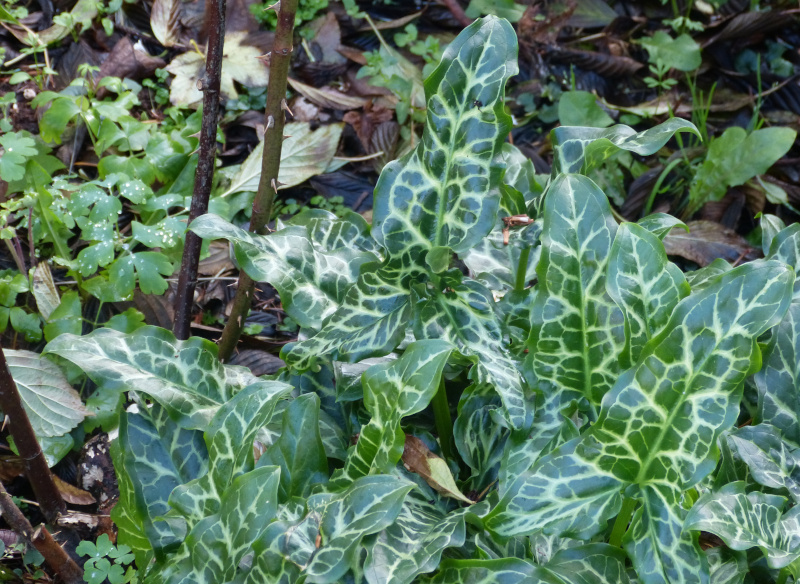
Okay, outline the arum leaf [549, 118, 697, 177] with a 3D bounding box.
[{"bbox_3d":[0.143,-0.092,1.950,0.095,0.030,0.040,-3,35,-5],"label":"arum leaf"}]

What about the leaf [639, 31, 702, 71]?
[{"bbox_3d":[0.220,-0.196,2.480,0.050,0.015,0.040,3,51,3],"label":"leaf"}]

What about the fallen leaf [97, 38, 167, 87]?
[{"bbox_3d":[-0.204,-0.174,2.320,0.053,0.022,0.035,0,35,0],"label":"fallen leaf"}]

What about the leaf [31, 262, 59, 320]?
[{"bbox_3d":[-0.262,0.000,2.250,0.018,0.044,0.012,-12,9,-4],"label":"leaf"}]

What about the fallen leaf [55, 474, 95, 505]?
[{"bbox_3d":[-0.204,0.124,1.910,0.027,0.012,0.018,0,35,0],"label":"fallen leaf"}]

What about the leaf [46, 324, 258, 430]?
[{"bbox_3d":[-0.153,0.053,1.880,0.125,0.040,0.065,10,36,14],"label":"leaf"}]

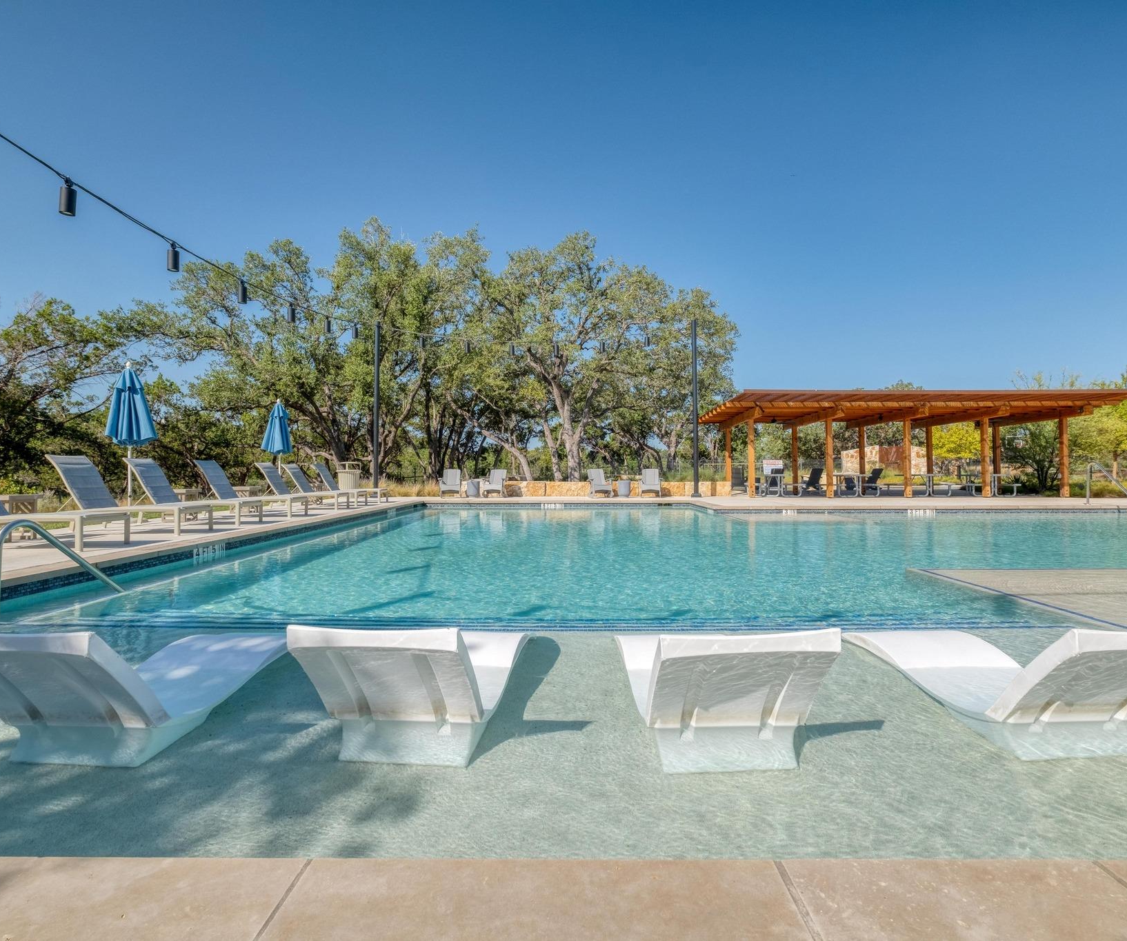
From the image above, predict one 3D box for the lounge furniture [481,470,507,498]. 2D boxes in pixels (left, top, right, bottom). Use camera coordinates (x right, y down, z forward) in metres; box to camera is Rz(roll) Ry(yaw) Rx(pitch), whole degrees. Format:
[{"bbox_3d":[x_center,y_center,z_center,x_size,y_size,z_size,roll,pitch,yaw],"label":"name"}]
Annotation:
[{"bbox_3d":[-2.388,0.435,20.148,0.800,0.970,0.860,0,0,13],"label":"lounge furniture"}]

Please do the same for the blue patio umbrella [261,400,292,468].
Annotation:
[{"bbox_3d":[-7.515,-0.440,15.503,0.760,2.720,0.760,0,0,0],"label":"blue patio umbrella"}]

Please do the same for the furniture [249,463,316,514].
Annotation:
[{"bbox_3d":[-6.159,0.377,13.743,2.075,1.071,0.747,0,0,-1],"label":"furniture"}]

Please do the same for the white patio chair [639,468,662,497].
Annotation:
[{"bbox_3d":[2.978,0.430,20.148,0.800,0.970,0.860,0,0,6],"label":"white patio chair"}]

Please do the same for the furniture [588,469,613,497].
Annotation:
[{"bbox_3d":[1.240,0.432,20.148,0.800,0.970,0.860,0,0,-15],"label":"furniture"}]

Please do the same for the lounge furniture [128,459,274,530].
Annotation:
[{"bbox_3d":[-6.159,0.352,9.634,2.075,1.071,0.747,0,0,-3],"label":"lounge furniture"}]

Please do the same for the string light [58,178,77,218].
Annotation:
[{"bbox_3d":[-6.613,-3.651,7.850,0.170,0.470,0.170,0,0,0],"label":"string light"}]

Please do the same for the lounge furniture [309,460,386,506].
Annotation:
[{"bbox_3d":[-5.867,0.381,15.895,2.064,1.053,0.679,0,0,2],"label":"lounge furniture"}]

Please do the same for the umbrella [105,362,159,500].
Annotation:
[{"bbox_3d":[-7.389,-0.481,10.053,0.760,2.720,0.760,0,0,0],"label":"umbrella"}]

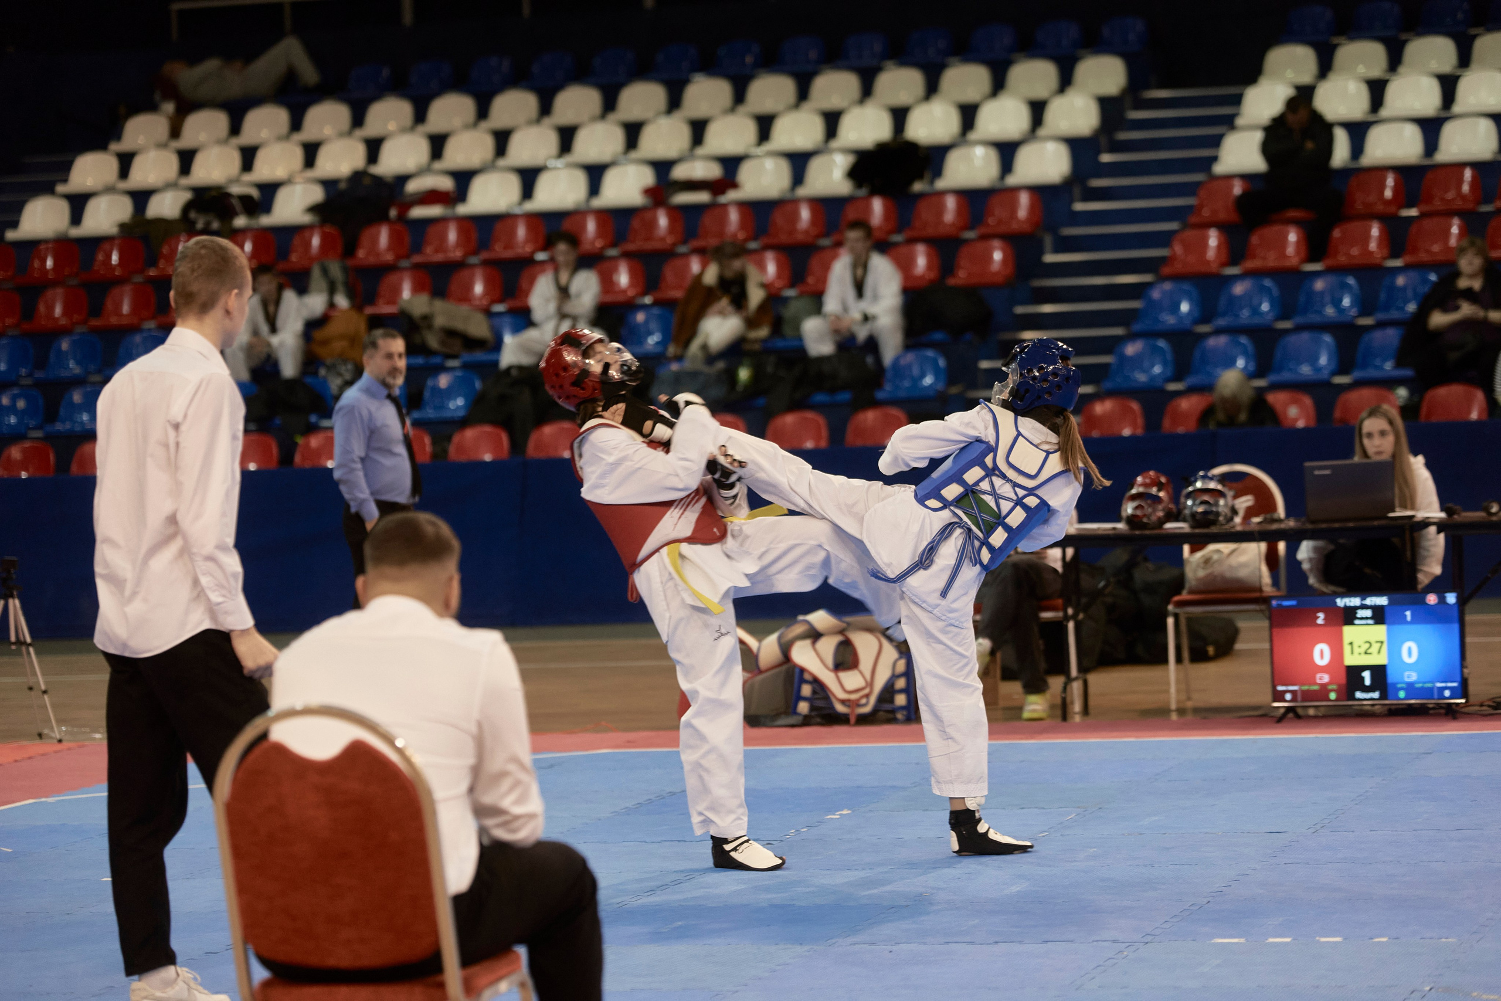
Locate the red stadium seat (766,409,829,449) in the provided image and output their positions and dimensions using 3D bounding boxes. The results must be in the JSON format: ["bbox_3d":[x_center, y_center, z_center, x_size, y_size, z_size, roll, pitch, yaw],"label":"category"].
[{"bbox_3d":[0.224,-0.344,27.378,0.390,0.290,0.380,-2,2,16],"label":"red stadium seat"}]

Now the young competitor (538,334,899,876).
[{"bbox_3d":[-0.084,0.293,14.800,0.990,1.590,0.530,-2,2,18],"label":"young competitor"}]

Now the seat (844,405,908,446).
[{"bbox_3d":[0.724,-0.402,29.672,0.410,0.330,0.400,-2,2,16],"label":"seat"}]

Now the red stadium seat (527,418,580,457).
[{"bbox_3d":[-1.229,-0.333,30.744,0.390,0.320,0.372,-2,2,16],"label":"red stadium seat"}]

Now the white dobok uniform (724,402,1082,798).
[{"bbox_3d":[0.447,0.280,14.800,1.000,1.140,0.500,-3,2,-14],"label":"white dobok uniform"}]

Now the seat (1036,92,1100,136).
[{"bbox_3d":[2.097,-2.538,32.961,0.365,0.295,0.350,-2,2,16],"label":"seat"}]

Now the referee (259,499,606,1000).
[{"bbox_3d":[-0.532,0.654,9.237,0.560,1.280,0.820,-2,2,13],"label":"referee"}]

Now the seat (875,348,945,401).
[{"bbox_3d":[0.924,-0.727,29.172,0.400,0.300,0.360,-2,2,18],"label":"seat"}]

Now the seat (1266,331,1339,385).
[{"bbox_3d":[3.324,-0.856,30.049,0.410,0.330,0.400,-2,2,16],"label":"seat"}]

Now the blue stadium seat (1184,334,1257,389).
[{"bbox_3d":[2.845,-0.843,30.187,0.410,0.330,0.400,-2,2,16],"label":"blue stadium seat"}]

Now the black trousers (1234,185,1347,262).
[{"bbox_3d":[3.267,-1.648,30.271,0.620,0.540,0.600,-2,2,16],"label":"black trousers"}]

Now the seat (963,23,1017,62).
[{"bbox_3d":[1.720,-3.279,36.011,0.400,0.300,0.360,-2,2,18],"label":"seat"}]

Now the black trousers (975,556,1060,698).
[{"bbox_3d":[1.024,0.469,19.550,0.390,0.580,0.580,-2,2,18],"label":"black trousers"}]

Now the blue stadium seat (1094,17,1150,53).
[{"bbox_3d":[2.752,-3.456,37.255,0.410,0.330,0.400,-2,2,16],"label":"blue stadium seat"}]

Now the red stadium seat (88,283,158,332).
[{"bbox_3d":[-4.126,-1.266,32.679,0.400,0.300,0.360,-2,2,18],"label":"red stadium seat"}]

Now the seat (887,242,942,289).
[{"bbox_3d":[0.933,-1.419,30.166,0.390,0.290,0.380,-2,2,16],"label":"seat"}]

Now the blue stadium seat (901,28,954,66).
[{"bbox_3d":[1.319,-3.408,37.668,0.410,0.330,0.400,-2,2,16],"label":"blue stadium seat"}]

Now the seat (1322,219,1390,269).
[{"bbox_3d":[3.925,-1.661,32.414,0.390,0.320,0.372,-2,2,16],"label":"seat"}]

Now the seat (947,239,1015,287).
[{"bbox_3d":[1.412,-1.464,30.906,0.400,0.300,0.360,-2,2,18],"label":"seat"}]

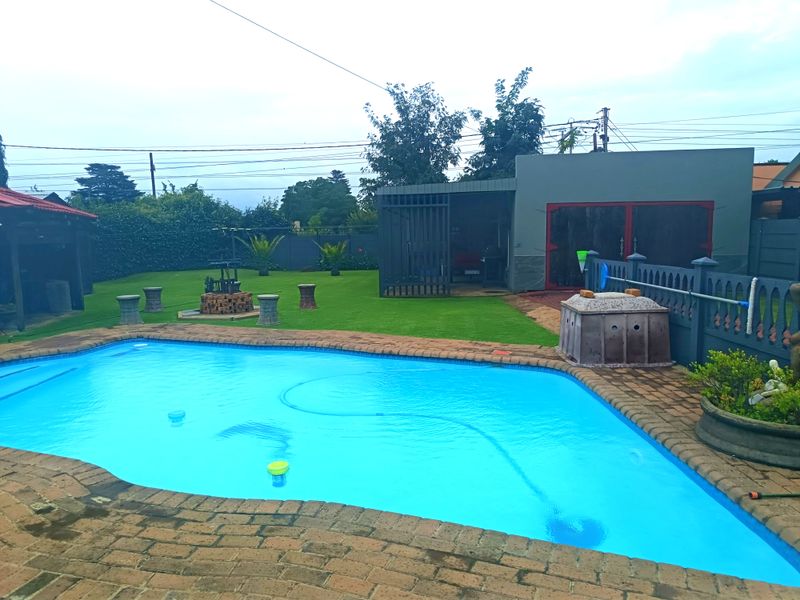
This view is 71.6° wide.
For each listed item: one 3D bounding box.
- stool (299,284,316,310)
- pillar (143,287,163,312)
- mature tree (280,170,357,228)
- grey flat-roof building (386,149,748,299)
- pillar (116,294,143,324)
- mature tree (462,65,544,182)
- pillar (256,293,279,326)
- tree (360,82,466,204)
[{"bbox_3d":[-1.879,-0.068,11.509,0.382,0.481,0.382,-1,6,0],"label":"stool"},{"bbox_3d":[-4.989,-0.012,11.406,0.396,0.480,0.396,-1,6,0],"label":"pillar"},{"bbox_3d":[-6.577,-7.101,45.478,6.303,6.895,6.303,-1,6,0],"label":"mature tree"},{"bbox_3d":[4.247,-2.208,16.423,8.870,3.450,6.000,0,7,8],"label":"grey flat-roof building"},{"bbox_3d":[-4.720,0.161,9.868,0.409,0.476,0.409,-1,6,0],"label":"pillar"},{"bbox_3d":[4.629,-5.762,24.513,4.100,8.670,4.100,-1,6,0],"label":"mature tree"},{"bbox_3d":[-2.213,0.171,9.462,0.383,0.479,0.383,-1,6,0],"label":"pillar"},{"bbox_3d":[0.642,-5.401,24.547,4.777,8.056,4.777,-1,6,0],"label":"tree"}]

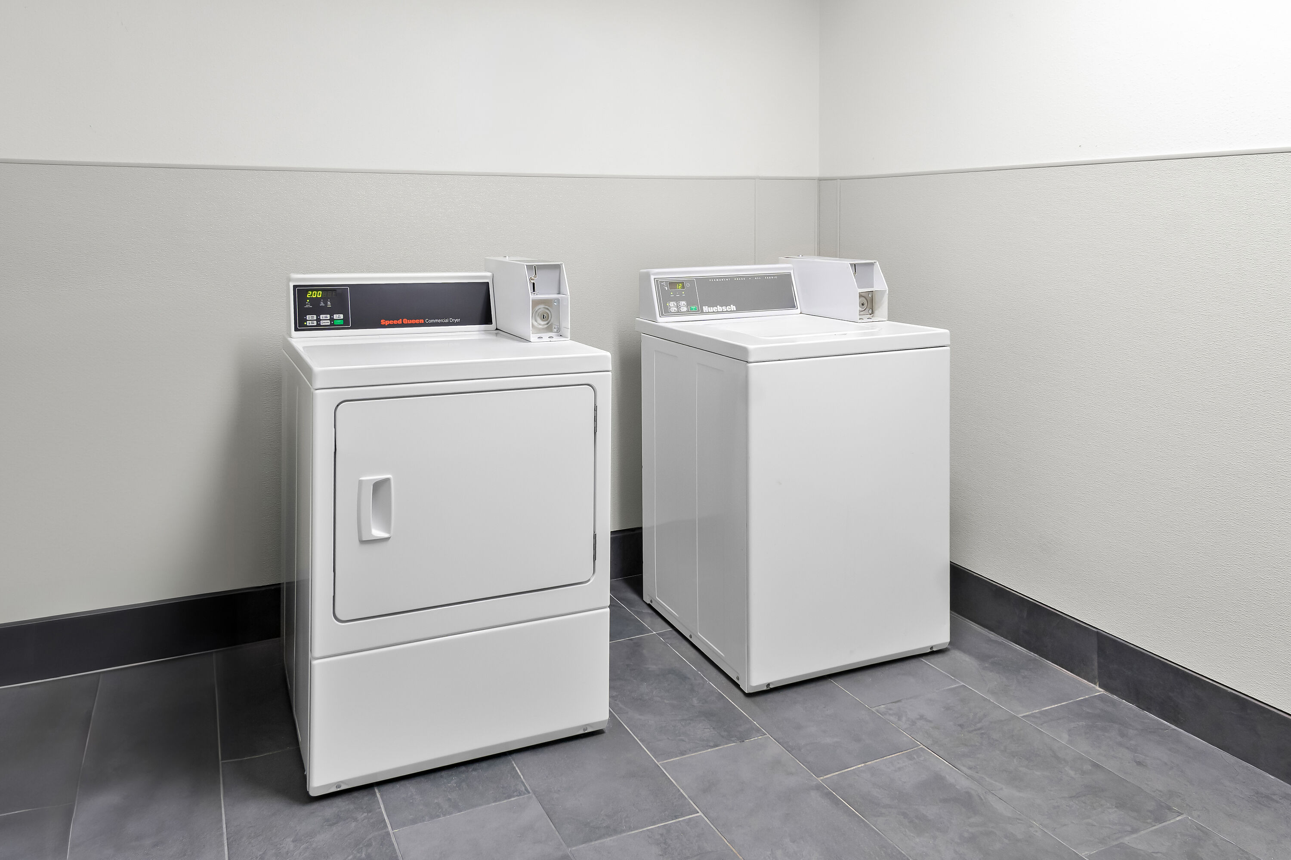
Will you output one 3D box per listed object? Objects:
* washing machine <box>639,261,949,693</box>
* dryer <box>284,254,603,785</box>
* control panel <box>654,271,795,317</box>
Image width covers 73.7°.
[{"bbox_3d":[0.430,0.094,2.662,0.660,1.100,0.700,-4,11,-24],"label":"washing machine"},{"bbox_3d":[-0.523,0.157,2.198,0.675,1.100,0.700,-4,11,-24],"label":"dryer"},{"bbox_3d":[0.272,-0.442,2.811,0.505,0.125,0.030,-3,-5,-24],"label":"control panel"}]

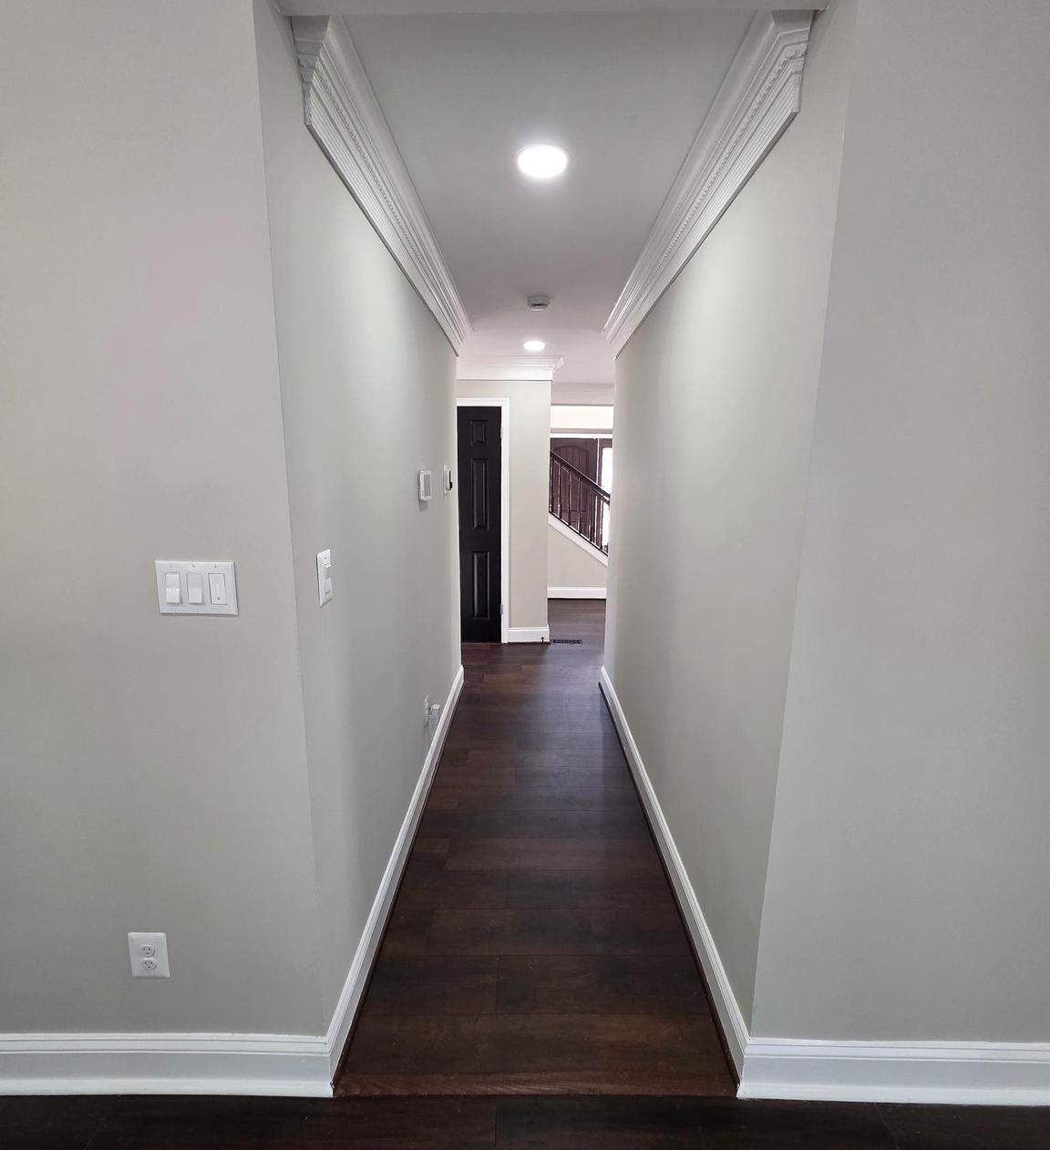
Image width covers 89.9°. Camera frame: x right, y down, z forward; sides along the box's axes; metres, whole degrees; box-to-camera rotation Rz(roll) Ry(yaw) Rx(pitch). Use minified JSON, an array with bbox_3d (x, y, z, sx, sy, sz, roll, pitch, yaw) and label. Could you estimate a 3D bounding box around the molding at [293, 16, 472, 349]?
[{"bbox_3d":[-0.407,-1.266,2.236,0.092,0.181,2.467,0,11,1],"label":"molding"}]

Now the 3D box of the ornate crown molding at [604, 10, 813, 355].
[{"bbox_3d":[0.531,-1.260,2.228,0.092,0.181,2.550,0,11,1],"label":"ornate crown molding"}]

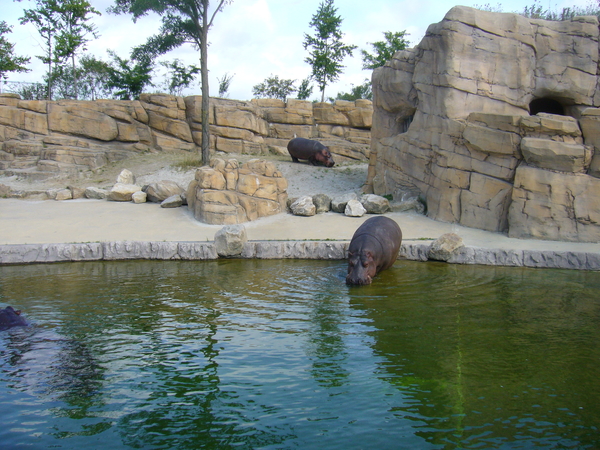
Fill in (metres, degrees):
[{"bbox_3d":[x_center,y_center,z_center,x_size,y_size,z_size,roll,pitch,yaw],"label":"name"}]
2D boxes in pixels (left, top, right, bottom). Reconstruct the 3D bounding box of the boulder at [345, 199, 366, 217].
[{"bbox_3d":[2.058,-0.632,22.300,0.760,0.600,0.550,0,8,0],"label":"boulder"}]

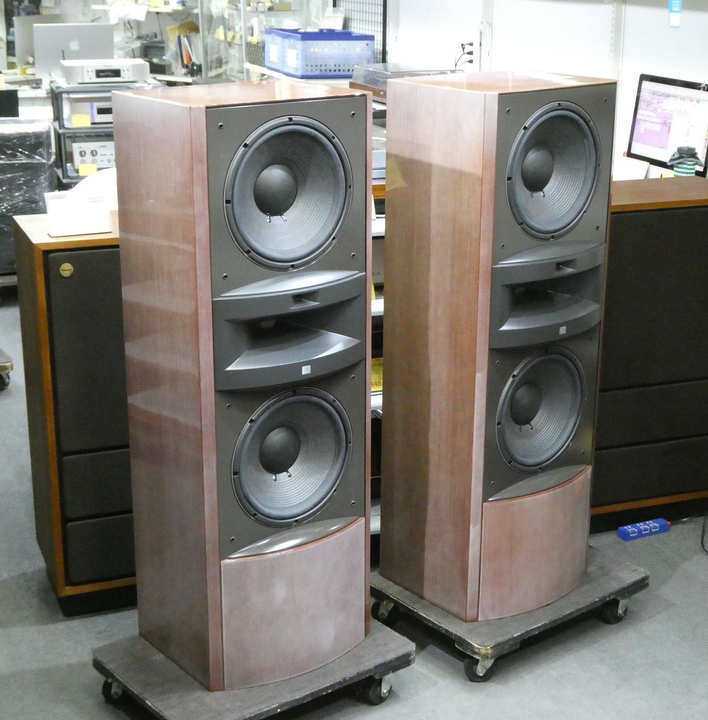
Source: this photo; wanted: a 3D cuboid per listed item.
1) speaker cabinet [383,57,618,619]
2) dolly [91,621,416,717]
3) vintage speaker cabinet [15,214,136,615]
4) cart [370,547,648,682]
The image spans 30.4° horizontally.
[{"bbox_3d":[0.357,-0.039,3.127,0.430,1.233,0.376,-14,22,-38],"label":"speaker cabinet"},{"bbox_3d":[-0.226,0.717,2.977,0.605,0.129,0.454,-13,22,-37],"label":"dolly"},{"bbox_3d":[-0.513,0.115,3.473,0.655,0.986,0.365,-7,18,-21],"label":"vintage speaker cabinet"},{"bbox_3d":[0.390,0.612,3.326,0.605,0.129,0.454,-13,22,-37],"label":"cart"}]

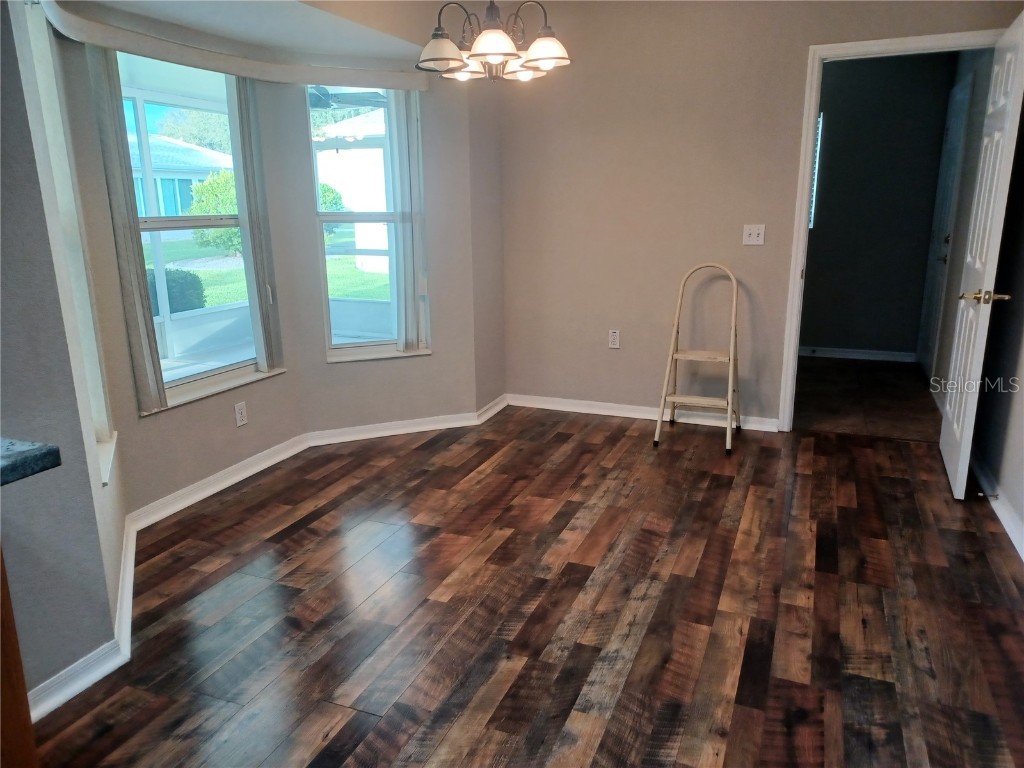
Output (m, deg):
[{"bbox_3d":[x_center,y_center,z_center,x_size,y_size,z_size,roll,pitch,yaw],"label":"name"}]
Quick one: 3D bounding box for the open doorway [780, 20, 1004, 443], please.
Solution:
[{"bbox_3d":[2.013,-0.718,4.012,0.907,2.120,0.150,5,15,22],"label":"open doorway"}]

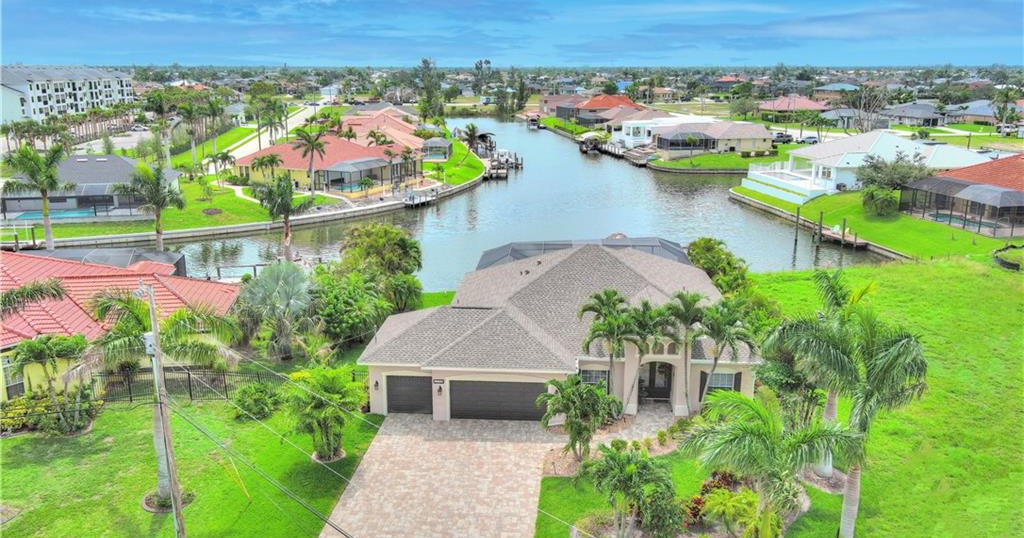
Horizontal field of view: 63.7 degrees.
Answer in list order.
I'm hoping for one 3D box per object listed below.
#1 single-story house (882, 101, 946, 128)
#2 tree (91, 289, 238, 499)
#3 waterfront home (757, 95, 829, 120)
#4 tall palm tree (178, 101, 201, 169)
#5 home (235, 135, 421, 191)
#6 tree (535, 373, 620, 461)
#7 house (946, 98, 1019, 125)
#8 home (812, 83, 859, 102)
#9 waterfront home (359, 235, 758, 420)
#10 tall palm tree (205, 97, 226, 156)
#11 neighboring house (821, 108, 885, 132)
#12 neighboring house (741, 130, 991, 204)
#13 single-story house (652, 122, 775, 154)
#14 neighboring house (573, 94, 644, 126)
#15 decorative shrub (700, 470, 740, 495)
[{"bbox_3d":[117.000,-45.427,242.688,18.500,6.300,16.000,3,14,11],"label":"single-story house"},{"bbox_3d":[-14.370,5.299,34.002,5.800,8.817,5.600,1,14,5],"label":"tree"},{"bbox_3d":[95.924,-55.067,280.991,22.500,7.276,18.000,3,14,12],"label":"waterfront home"},{"bbox_3d":[-54.600,-22.648,140.468,4.100,11.000,4.100,0,14,0],"label":"tall palm tree"},{"bbox_3d":[-27.000,-17.514,128.860,17.800,6.600,25.200,7,16,27],"label":"home"},{"bbox_3d":[3.085,6.899,37.685,3.800,3.746,3.700,1,14,5],"label":"tree"},{"bbox_3d":[146.264,-48.627,255.800,21.500,6.843,18.000,9,16,32],"label":"house"},{"bbox_3d":[153.000,-82.925,389.479,21.000,8.600,15.000,3,14,11],"label":"home"},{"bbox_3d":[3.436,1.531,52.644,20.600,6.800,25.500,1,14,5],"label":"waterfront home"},{"bbox_3d":[-57.000,-27.013,158.137,4.200,11.200,4.200,0,14,0],"label":"tall palm tree"},{"bbox_3d":[100.466,-43.935,240.478,18.000,5.074,17.500,2,14,9],"label":"neighboring house"},{"bbox_3d":[52.600,-15.602,119.032,31.500,8.200,23.000,-1,14,-5],"label":"neighboring house"},{"bbox_3d":[40.500,-28.348,174.803,23.000,5.600,16.500,-1,14,-6],"label":"single-story house"},{"bbox_3d":[30.000,-47.454,246.307,19.500,8.400,19.500,-2,14,-10],"label":"neighboring house"},{"bbox_3d":[8.680,8.830,34.474,1.400,0.700,1.050,0,14,0],"label":"decorative shrub"}]

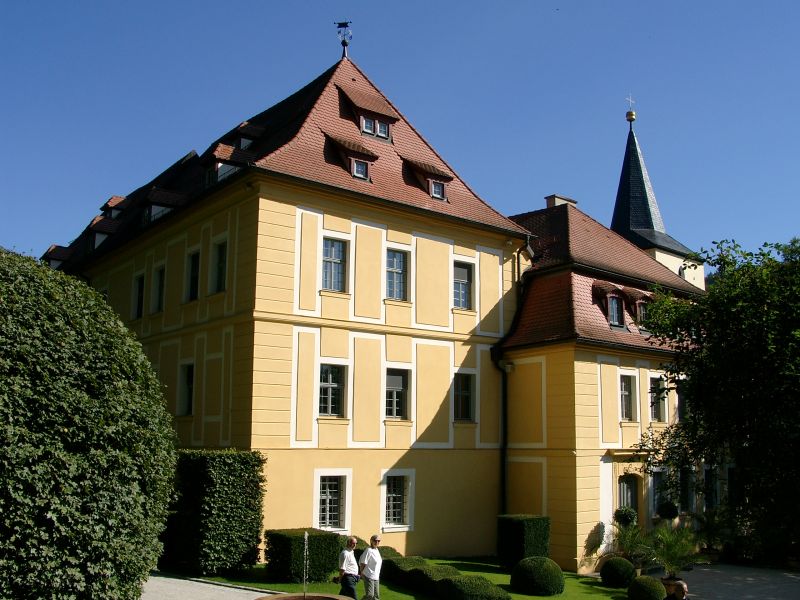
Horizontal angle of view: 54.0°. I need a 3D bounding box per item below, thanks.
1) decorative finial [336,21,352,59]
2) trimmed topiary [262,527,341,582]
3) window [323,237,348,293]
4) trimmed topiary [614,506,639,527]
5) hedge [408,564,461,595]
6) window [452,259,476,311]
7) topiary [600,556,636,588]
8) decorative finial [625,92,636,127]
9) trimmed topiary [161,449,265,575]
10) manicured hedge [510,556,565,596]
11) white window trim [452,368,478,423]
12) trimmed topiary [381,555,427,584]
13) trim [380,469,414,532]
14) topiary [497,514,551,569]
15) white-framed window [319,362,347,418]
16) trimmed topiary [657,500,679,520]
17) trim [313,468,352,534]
[{"bbox_3d":[-2.118,-9.950,30.033,0.660,1.550,0.400,1,-10,-4],"label":"decorative finial"},{"bbox_3d":[-2.536,6.655,20.599,1.400,1.080,1.450,8,-12,-35],"label":"trimmed topiary"},{"bbox_3d":[-2.103,-1.103,25.015,0.980,1.760,0.200,8,-12,-37],"label":"window"},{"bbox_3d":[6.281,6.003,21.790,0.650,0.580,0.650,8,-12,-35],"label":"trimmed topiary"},{"bbox_3d":[0.931,6.539,18.526,1.100,0.700,1.400,8,-12,-35],"label":"hedge"},{"bbox_3d":[2.248,-0.480,28.281,0.980,1.770,0.200,8,-12,-37],"label":"window"},{"bbox_3d":[6.188,7.703,22.255,1.080,0.970,1.080,8,-12,-37],"label":"topiary"},{"bbox_3d":[13.656,-11.232,46.283,1.000,2.087,0.540,8,-12,-35],"label":"decorative finial"},{"bbox_3d":[-4.867,5.447,20.358,1.550,2.900,2.700,8,-12,-37],"label":"trimmed topiary"},{"bbox_3d":[3.305,6.535,18.875,1.260,0.880,1.260,1,-10,0],"label":"manicured hedge"},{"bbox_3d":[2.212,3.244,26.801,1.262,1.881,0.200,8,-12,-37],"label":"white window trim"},{"bbox_3d":[0.136,6.672,19.383,1.000,0.750,1.000,8,-12,-37],"label":"trimmed topiary"},{"bbox_3d":[-0.076,6.248,24.508,1.303,1.902,0.200,8,-12,-37],"label":"trim"},{"bbox_3d":[3.441,6.733,21.687,1.000,1.430,1.000,8,-12,-35],"label":"topiary"},{"bbox_3d":[-2.026,2.724,23.363,1.000,1.640,0.200,8,-13,-37],"label":"white-framed window"},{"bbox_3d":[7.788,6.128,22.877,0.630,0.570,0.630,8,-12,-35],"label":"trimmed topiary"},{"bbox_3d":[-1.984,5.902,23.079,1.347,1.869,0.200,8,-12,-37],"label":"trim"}]

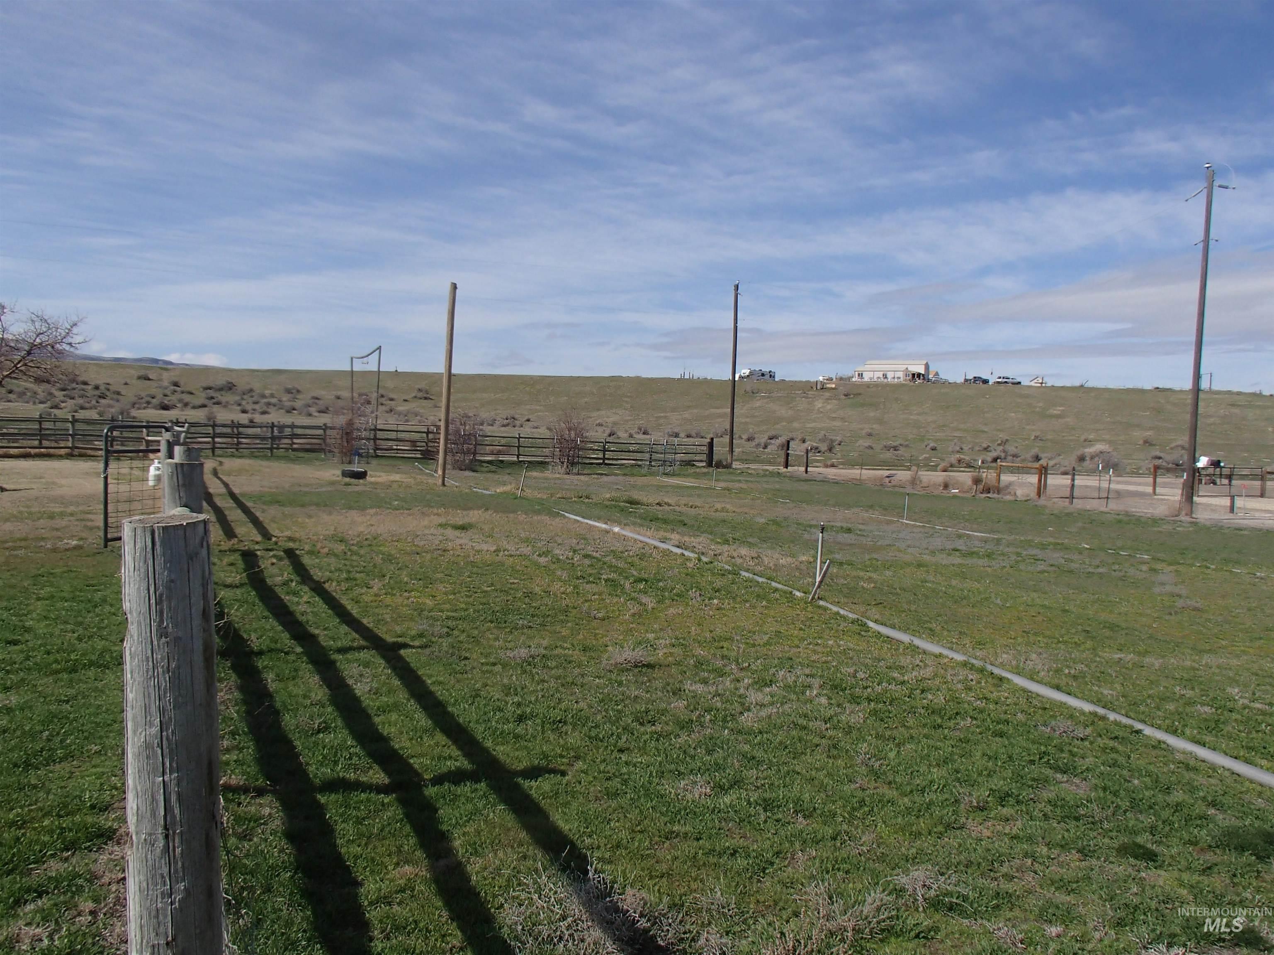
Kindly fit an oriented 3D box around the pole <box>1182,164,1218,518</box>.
[{"bbox_3d":[14.156,-3.381,25.935,0.220,8.801,0.220,1,5,0],"label":"pole"}]

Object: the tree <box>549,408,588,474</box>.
[{"bbox_3d":[-2.193,-1.142,32.414,1.220,2.072,1.220,1,5,0],"label":"tree"}]

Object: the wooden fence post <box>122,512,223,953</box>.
[{"bbox_3d":[-0.902,0.719,2.004,0.178,1.290,0.178,1,5,0],"label":"wooden fence post"}]

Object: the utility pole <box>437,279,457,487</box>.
[{"bbox_3d":[-4.000,-1.953,21.822,0.165,4.293,0.165,4,5,0],"label":"utility pole"}]

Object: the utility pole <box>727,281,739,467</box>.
[{"bbox_3d":[4.625,-4.891,49.136,0.240,8.762,0.240,1,5,0],"label":"utility pole"}]

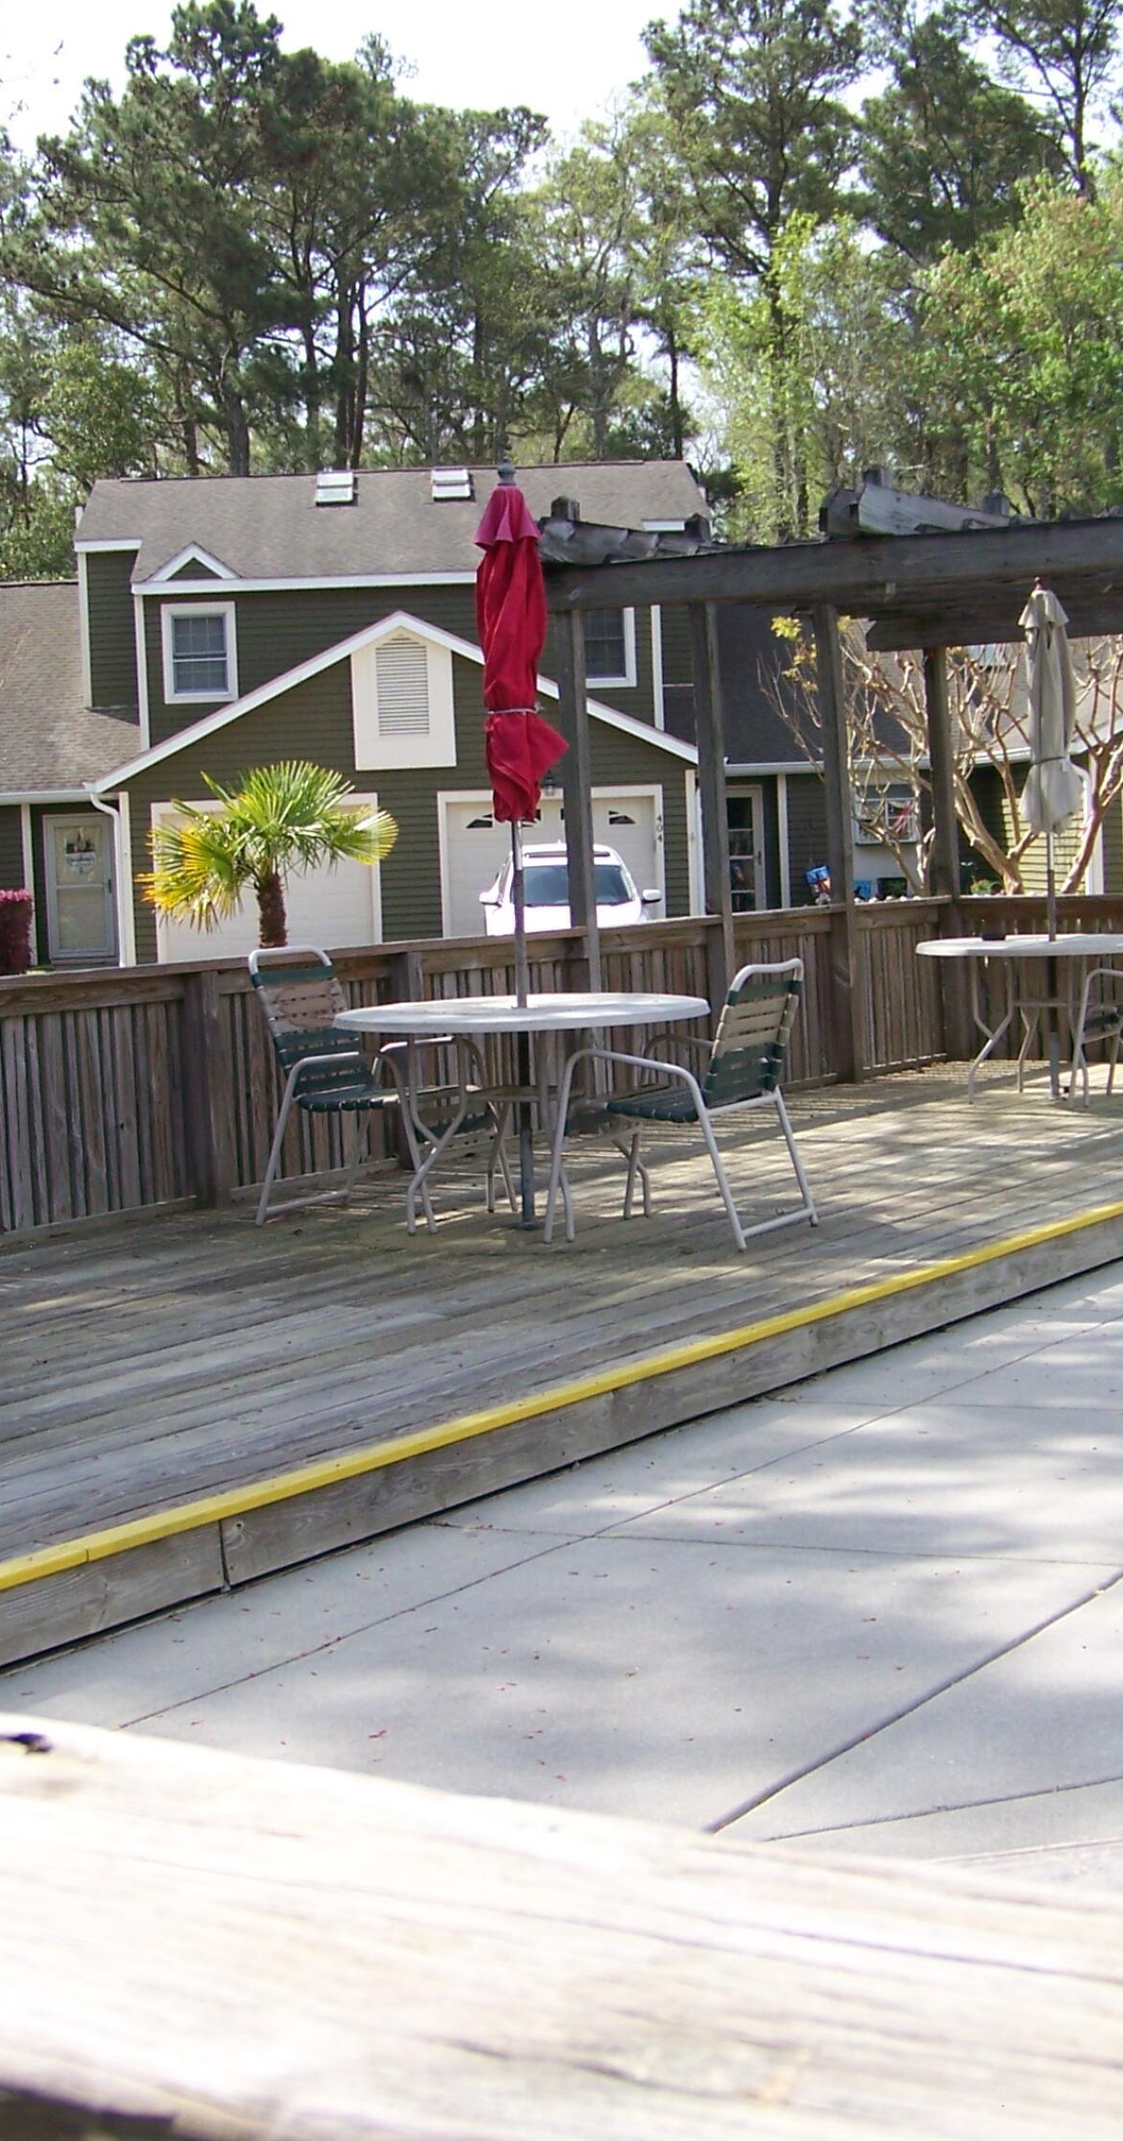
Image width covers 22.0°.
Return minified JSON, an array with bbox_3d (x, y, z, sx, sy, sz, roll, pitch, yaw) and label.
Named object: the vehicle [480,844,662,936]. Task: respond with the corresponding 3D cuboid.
[{"bbox_3d":[0.114,-1.850,34.467,1.950,1.670,4.600,-2,5,0],"label":"vehicle"}]

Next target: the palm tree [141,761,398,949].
[{"bbox_3d":[-1.810,-0.868,18.000,1.600,2.150,1.600,-2,5,0],"label":"palm tree"}]

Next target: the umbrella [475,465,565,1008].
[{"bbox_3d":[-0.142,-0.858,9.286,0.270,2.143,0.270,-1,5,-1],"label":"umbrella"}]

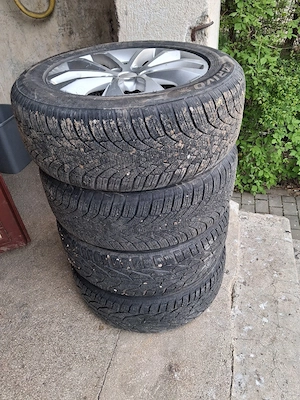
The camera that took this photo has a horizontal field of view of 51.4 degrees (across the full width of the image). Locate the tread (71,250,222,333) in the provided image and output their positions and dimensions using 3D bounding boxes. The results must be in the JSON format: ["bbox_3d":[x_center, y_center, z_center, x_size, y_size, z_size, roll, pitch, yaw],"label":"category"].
[{"bbox_3d":[-0.004,0.252,1.440,0.684,0.241,0.684,-4,39,0],"label":"tread"}]

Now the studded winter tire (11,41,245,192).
[{"bbox_3d":[-0.061,-0.304,0.985,0.688,0.241,0.688,-4,39,0],"label":"studded winter tire"}]

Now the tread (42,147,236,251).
[{"bbox_3d":[-0.039,-0.123,1.141,0.688,0.241,0.688,-4,39,0],"label":"tread"}]

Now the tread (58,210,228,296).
[{"bbox_3d":[-0.029,0.063,1.293,0.684,0.241,0.684,-4,39,0],"label":"tread"}]

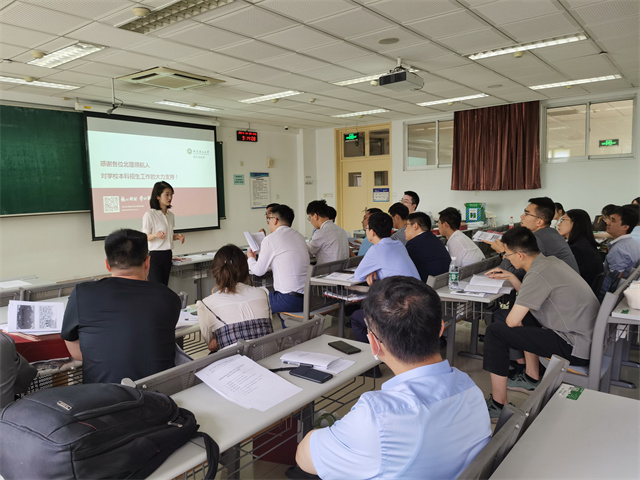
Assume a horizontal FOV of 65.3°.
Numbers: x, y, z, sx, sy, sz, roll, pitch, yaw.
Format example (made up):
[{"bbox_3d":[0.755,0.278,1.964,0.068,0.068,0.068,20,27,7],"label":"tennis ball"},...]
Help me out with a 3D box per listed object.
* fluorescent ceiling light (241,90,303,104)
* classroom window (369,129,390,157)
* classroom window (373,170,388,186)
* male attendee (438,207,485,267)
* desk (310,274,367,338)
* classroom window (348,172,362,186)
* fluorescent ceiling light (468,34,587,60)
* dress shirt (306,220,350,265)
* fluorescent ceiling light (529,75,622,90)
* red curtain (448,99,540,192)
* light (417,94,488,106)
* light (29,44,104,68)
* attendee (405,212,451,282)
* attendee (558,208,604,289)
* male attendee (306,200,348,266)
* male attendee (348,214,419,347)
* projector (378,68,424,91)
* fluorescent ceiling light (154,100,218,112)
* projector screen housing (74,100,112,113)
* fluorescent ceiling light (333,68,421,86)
[{"bbox_3d":[-0.710,-2.139,7.448,1.200,0.080,0.300,3,7,38],"label":"fluorescent ceiling light"},{"bbox_3d":[1.219,-2.008,10.355,0.530,0.550,0.050,3,7,38],"label":"classroom window"},{"bbox_3d":[1.257,-1.253,10.209,0.335,0.300,0.050,3,7,38],"label":"classroom window"},{"bbox_3d":[1.381,0.334,4.902,0.680,1.330,0.500,3,7,38],"label":"male attendee"},{"bbox_3d":[0.405,0.657,4.271,0.450,0.750,1.030,3,7,38],"label":"desk"},{"bbox_3d":[0.753,-1.279,10.602,0.335,0.300,0.050,3,7,38],"label":"classroom window"},{"bbox_3d":[2.120,-2.024,5.211,1.200,0.080,0.300,3,7,38],"label":"fluorescent ceiling light"},{"bbox_3d":[0.170,0.096,4.704,0.440,0.560,0.480,3,7,38],"label":"dress shirt"},{"bbox_3d":[3.646,-2.263,7.179,1.200,0.080,0.300,3,7,38],"label":"fluorescent ceiling light"},{"bbox_3d":[3.061,-1.607,8.764,1.580,1.430,0.130,3,7,38],"label":"red curtain"},{"bbox_3d":[2.112,-2.269,8.034,1.180,0.080,0.280,3,7,38],"label":"light"},{"bbox_3d":[-2.608,-1.898,5.103,1.200,0.080,0.300,3,7,38],"label":"light"},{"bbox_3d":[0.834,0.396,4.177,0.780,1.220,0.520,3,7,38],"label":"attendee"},{"bbox_3d":[1.891,0.385,4.032,0.760,1.230,0.480,3,7,38],"label":"attendee"},{"bbox_3d":[0.035,0.303,4.826,0.720,1.370,0.500,3,7,38],"label":"male attendee"},{"bbox_3d":[0.550,0.437,4.061,0.700,1.330,0.500,3,7,38],"label":"male attendee"},{"bbox_3d":[0.882,-1.691,5.339,0.325,0.110,0.385,3,7,38],"label":"projector"},{"bbox_3d":[-2.147,-2.234,8.262,0.300,0.080,1.200,3,7,38],"label":"fluorescent ceiling light"},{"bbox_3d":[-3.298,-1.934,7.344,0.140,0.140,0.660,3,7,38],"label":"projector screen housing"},{"bbox_3d":[0.686,-2.116,6.445,1.200,0.080,0.300,3,7,38],"label":"fluorescent ceiling light"}]

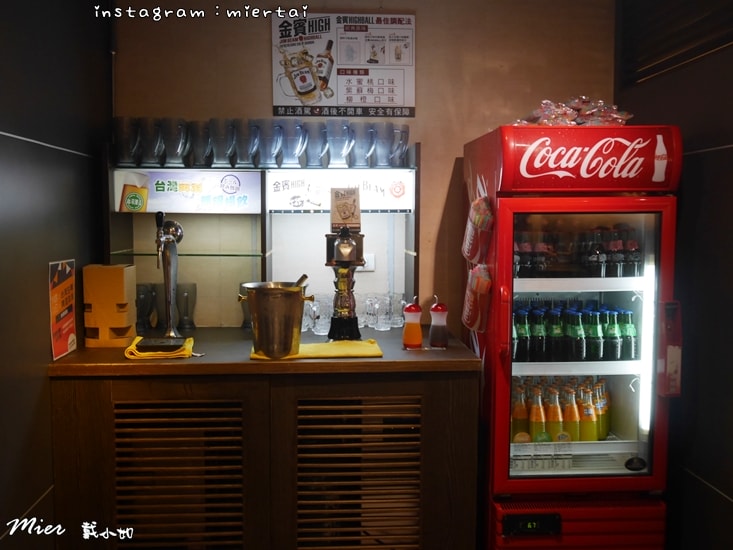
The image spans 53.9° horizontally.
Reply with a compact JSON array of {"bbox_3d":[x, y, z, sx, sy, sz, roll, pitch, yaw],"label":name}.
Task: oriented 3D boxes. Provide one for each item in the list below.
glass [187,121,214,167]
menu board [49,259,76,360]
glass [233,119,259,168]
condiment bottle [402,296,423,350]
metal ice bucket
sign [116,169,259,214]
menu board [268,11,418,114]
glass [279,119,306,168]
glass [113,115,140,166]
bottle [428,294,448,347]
[{"bbox_3d":[-0.607,-0.482,2.685,0.115,0.176,0.085,4,6,42],"label":"glass"},{"bbox_3d":[-0.963,0.107,2.297,0.011,0.302,0.216,0,4,-5],"label":"menu board"},{"bbox_3d":[-0.431,-0.476,2.621,0.085,0.176,0.115,-4,6,-44],"label":"glass"},{"bbox_3d":[0.157,0.161,2.437,0.067,0.177,0.067,1,4,5],"label":"condiment bottle"},{"bbox_3d":[-0.292,0.145,2.320,0.244,0.216,0.214,0,4,-3],"label":"metal ice bucket"},{"bbox_3d":[-0.648,-0.302,2.627,0.526,0.155,0.021,0,4,-3],"label":"sign"},{"bbox_3d":[-0.085,-0.828,2.840,0.563,0.403,0.013,0,4,-3],"label":"menu board"},{"bbox_3d":[-0.266,-0.476,2.630,0.085,0.176,0.115,-3,6,-41],"label":"glass"},{"bbox_3d":[-0.852,-0.476,2.597,0.115,0.176,0.085,3,5,37],"label":"glass"},{"bbox_3d":[0.252,0.158,2.474,0.064,0.176,0.064,0,4,0],"label":"bottle"}]

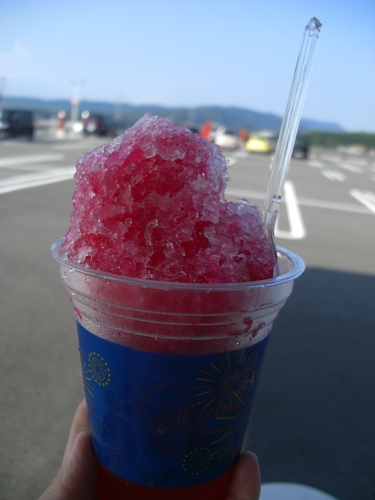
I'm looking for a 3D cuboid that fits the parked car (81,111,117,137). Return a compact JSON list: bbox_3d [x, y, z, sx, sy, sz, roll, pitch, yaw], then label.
[{"bbox_3d":[-6.593,-9.428,40.055,1.660,1.700,3.800,8,13,8],"label":"parked car"}]

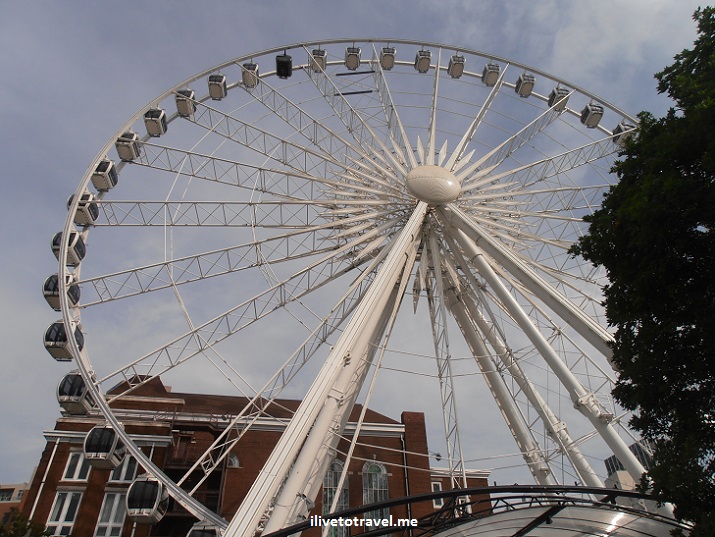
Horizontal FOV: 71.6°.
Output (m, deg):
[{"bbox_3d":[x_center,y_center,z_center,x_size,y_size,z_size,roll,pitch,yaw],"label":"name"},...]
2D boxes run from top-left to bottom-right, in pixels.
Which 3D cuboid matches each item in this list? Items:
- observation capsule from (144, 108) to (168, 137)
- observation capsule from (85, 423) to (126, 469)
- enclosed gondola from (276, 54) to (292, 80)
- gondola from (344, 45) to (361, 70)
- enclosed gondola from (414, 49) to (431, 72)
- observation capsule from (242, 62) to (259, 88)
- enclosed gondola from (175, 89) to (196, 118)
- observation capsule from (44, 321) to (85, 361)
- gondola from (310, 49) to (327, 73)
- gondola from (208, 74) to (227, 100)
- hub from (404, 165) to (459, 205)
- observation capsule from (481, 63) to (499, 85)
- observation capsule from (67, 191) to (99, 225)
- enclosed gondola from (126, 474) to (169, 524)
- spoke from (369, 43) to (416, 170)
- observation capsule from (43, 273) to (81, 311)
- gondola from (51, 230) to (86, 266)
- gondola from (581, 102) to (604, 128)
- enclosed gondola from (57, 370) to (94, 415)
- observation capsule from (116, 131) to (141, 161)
[{"bbox_3d":[-19.498,-14.283,48.409,1.900,2.080,1.620,2,-39,-4],"label":"observation capsule"},{"bbox_3d":[-14.911,10.582,29.441,1.803,1.917,1.761,2,-39,-5],"label":"observation capsule"},{"bbox_3d":[-8.271,-23.200,56.868,1.900,2.080,1.620,2,-39,-4],"label":"enclosed gondola"},{"bbox_3d":[-0.584,-25.312,59.918,1.803,1.917,1.761,2,-39,-5],"label":"gondola"},{"bbox_3d":[7.927,-25.016,59.773,1.700,2.080,1.880,2,-39,-5],"label":"enclosed gondola"},{"bbox_3d":[-11.729,-21.322,54.601,1.700,2.080,1.880,2,-39,-5],"label":"observation capsule"},{"bbox_3d":[-17.326,-16.845,50.339,1.700,2.080,1.880,2,-39,-5],"label":"enclosed gondola"},{"bbox_3d":[-19.390,4.771,33.000,1.900,2.080,1.620,2,-39,-4],"label":"observation capsule"},{"bbox_3d":[-4.414,-24.194,57.742,1.700,2.080,1.880,2,-39,-5],"label":"gondola"},{"bbox_3d":[-15.060,-19.540,53.682,1.803,1.917,1.761,2,-39,-5],"label":"gondola"},{"bbox_3d":[6.302,-6.970,41.164,4.516,4.516,1.704,2,-39,-5],"label":"hub"},{"bbox_3d":[16.116,-23.493,60.266,1.803,1.917,1.761,2,-39,-5],"label":"observation capsule"},{"bbox_3d":[-22.614,-4.903,41.047,1.803,1.917,1.761,2,-39,-5],"label":"observation capsule"},{"bbox_3d":[-11.370,12.525,26.930,1.700,2.080,1.880,2,-39,-5],"label":"enclosed gondola"},{"bbox_3d":[3.609,-16.127,52.458,0.450,25.760,3.000,-4,-38,-9],"label":"spoke"},{"bbox_3d":[-20.783,1.586,34.902,1.700,2.080,1.880,2,-39,-5],"label":"observation capsule"},{"bbox_3d":[-21.897,-1.609,37.886,1.900,2.080,1.620,2,-39,-4],"label":"gondola"},{"bbox_3d":[26.443,-17.361,55.984,1.900,2.080,1.620,2,-39,-4],"label":"gondola"},{"bbox_3d":[-17.089,7.568,30.402,1.700,2.080,1.880,2,-39,-5],"label":"enclosed gondola"},{"bbox_3d":[-20.889,-11.219,45.335,1.700,2.080,1.880,2,-39,-5],"label":"observation capsule"}]

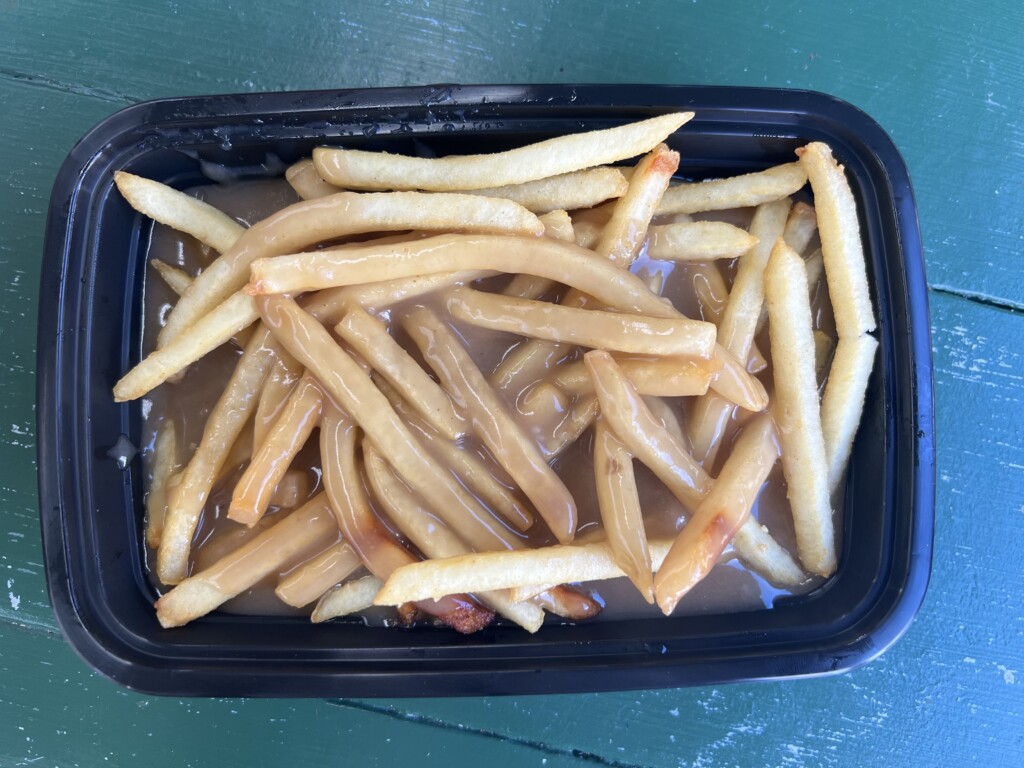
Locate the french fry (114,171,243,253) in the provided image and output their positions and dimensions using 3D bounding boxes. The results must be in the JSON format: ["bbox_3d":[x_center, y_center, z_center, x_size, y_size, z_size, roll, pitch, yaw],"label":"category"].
[{"bbox_3d":[-0.085,-0.044,0.203,0.038,0.009,0.009,29,87,-11],"label":"french fry"}]

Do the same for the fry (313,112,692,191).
[{"bbox_3d":[-0.003,-0.059,0.199,0.097,0.011,0.013,-5,88,5],"label":"fry"}]

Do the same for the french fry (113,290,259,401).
[{"bbox_3d":[-0.083,-0.011,0.199,0.046,0.009,0.007,-34,88,2],"label":"french fry"}]

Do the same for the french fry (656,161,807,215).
[{"bbox_3d":[0.057,-0.052,0.205,0.045,0.009,0.009,-11,88,6],"label":"french fry"}]

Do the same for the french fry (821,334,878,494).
[{"bbox_3d":[0.088,0.010,0.204,0.010,0.010,0.043,5,101,0],"label":"french fry"}]

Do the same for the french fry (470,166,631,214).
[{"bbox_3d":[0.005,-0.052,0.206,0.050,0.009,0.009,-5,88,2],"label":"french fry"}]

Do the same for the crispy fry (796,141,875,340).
[{"bbox_3d":[0.084,-0.037,0.200,0.011,0.010,0.049,-11,91,-1],"label":"crispy fry"}]

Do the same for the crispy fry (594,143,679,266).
[{"bbox_3d":[0.033,-0.045,0.202,0.009,0.009,0.032,24,108,0],"label":"crispy fry"}]

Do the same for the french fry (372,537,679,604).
[{"bbox_3d":[0.006,0.049,0.202,0.081,0.010,0.010,-6,88,-3],"label":"french fry"}]

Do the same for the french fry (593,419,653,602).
[{"bbox_3d":[0.029,0.031,0.199,0.010,0.010,0.048,-11,84,-1],"label":"french fry"}]

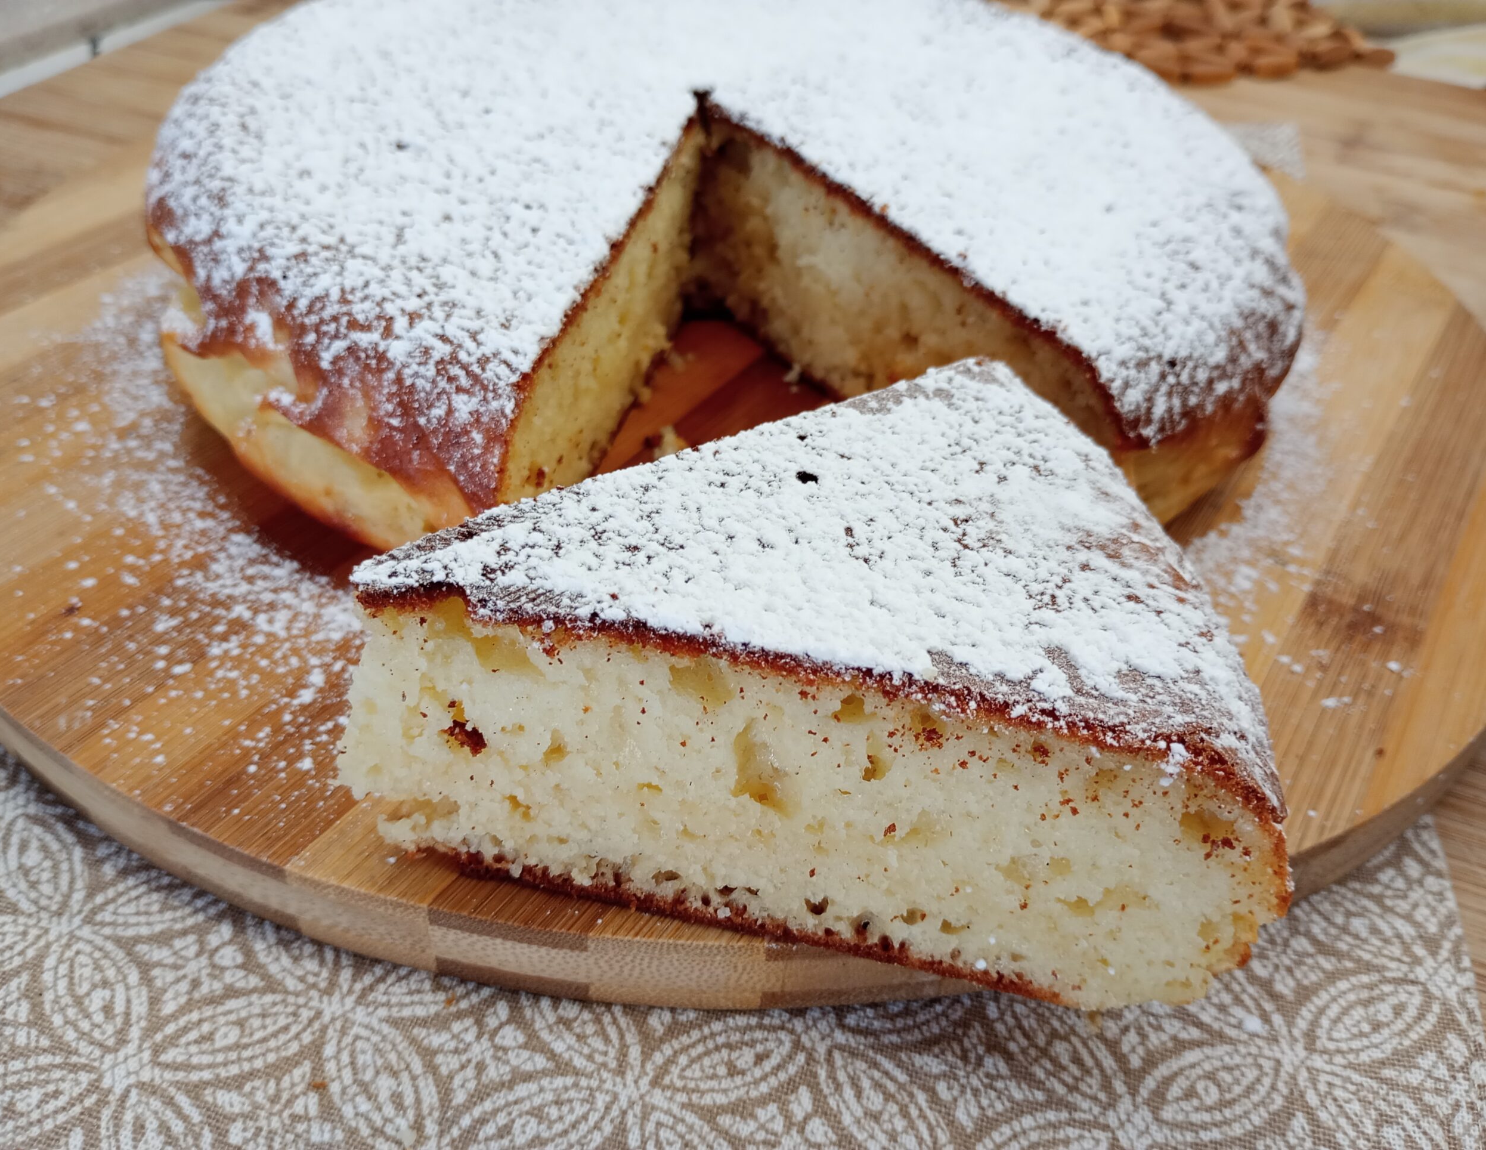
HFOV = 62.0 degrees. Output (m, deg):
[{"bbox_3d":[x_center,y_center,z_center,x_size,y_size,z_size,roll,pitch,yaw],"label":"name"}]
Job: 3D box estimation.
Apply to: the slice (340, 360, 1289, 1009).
[{"bbox_3d":[0.009,0.012,0.166,0.113,0.049,0.084,-7,41,-12],"label":"slice"}]

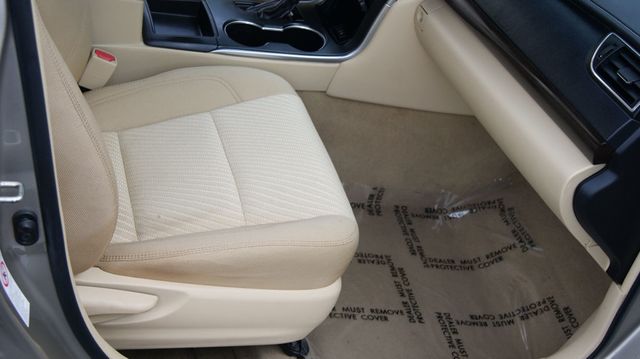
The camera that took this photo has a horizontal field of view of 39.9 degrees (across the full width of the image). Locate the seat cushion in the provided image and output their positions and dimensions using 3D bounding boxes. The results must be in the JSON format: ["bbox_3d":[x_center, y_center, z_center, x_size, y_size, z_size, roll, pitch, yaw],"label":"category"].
[{"bbox_3d":[-0.241,0.016,1.447,0.465,0.160,0.530,-6,36,-15],"label":"seat cushion"}]

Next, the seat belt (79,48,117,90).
[{"bbox_3d":[-0.389,-0.182,1.534,0.043,0.074,0.027,20,26,-30],"label":"seat belt"}]

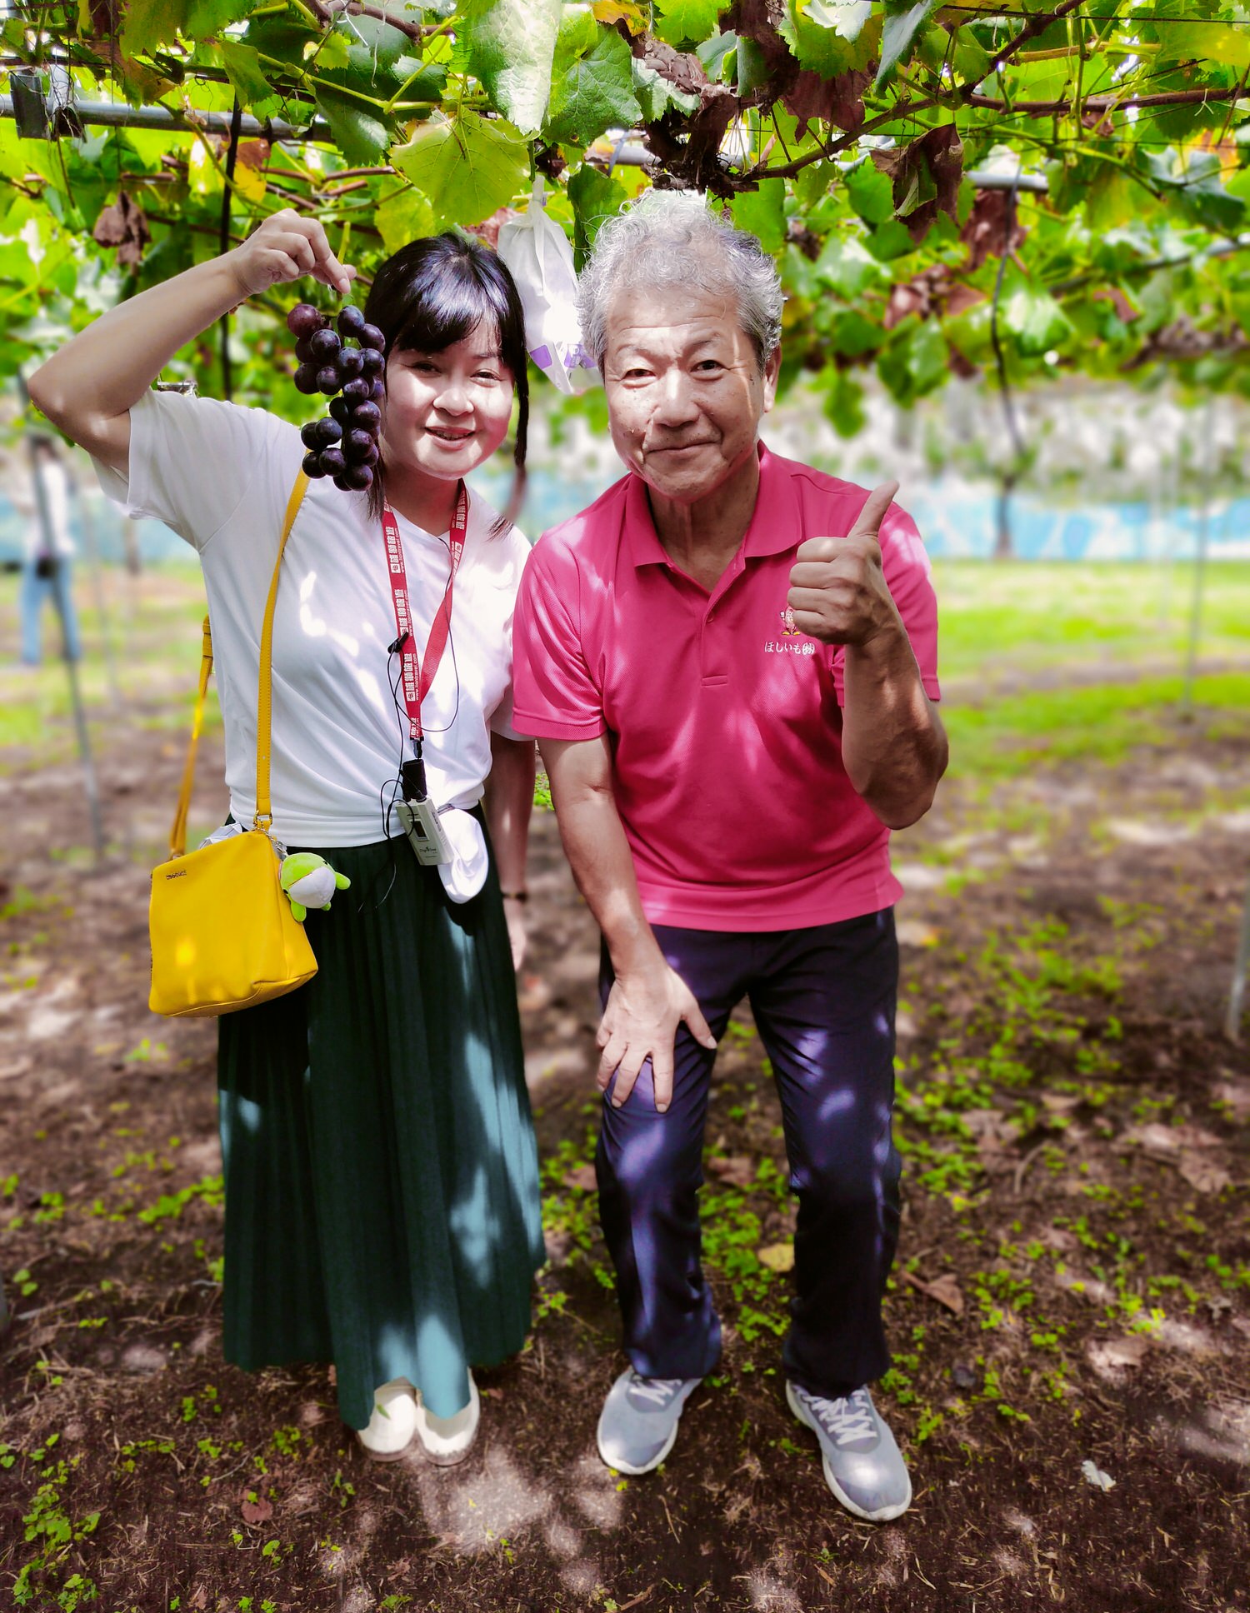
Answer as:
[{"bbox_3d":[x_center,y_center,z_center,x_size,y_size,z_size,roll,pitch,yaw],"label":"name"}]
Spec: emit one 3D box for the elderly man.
[{"bbox_3d":[0.119,0.156,1.393,0.500,1.550,0.610,-1,16,2],"label":"elderly man"}]

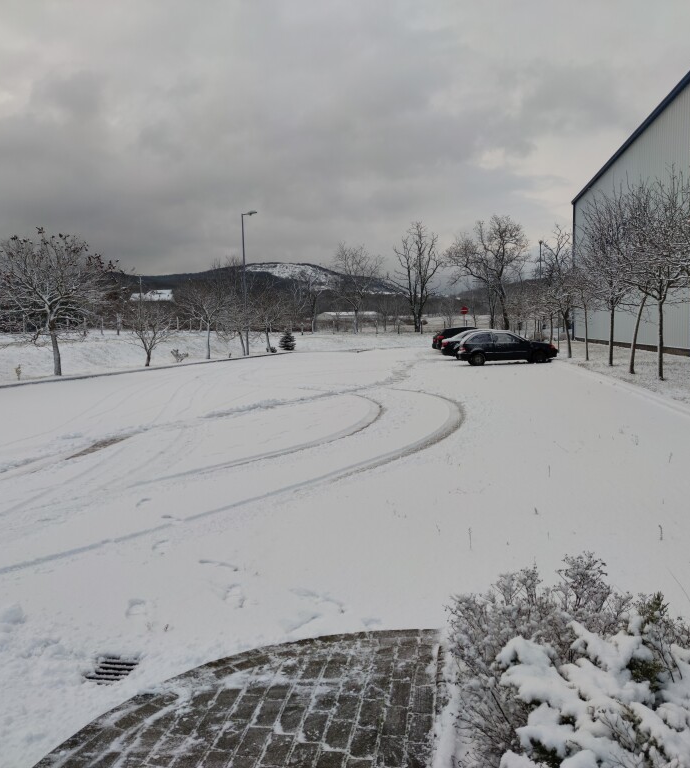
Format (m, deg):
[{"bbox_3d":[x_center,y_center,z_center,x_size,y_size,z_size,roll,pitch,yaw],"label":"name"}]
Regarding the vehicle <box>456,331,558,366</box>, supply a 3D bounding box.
[{"bbox_3d":[6.392,-1.510,28.513,4.020,1.420,1.690,-1,5,4],"label":"vehicle"}]

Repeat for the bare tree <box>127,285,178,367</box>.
[{"bbox_3d":[-8.911,-2.721,32.912,2.324,3.757,2.324,-3,5,-15],"label":"bare tree"}]

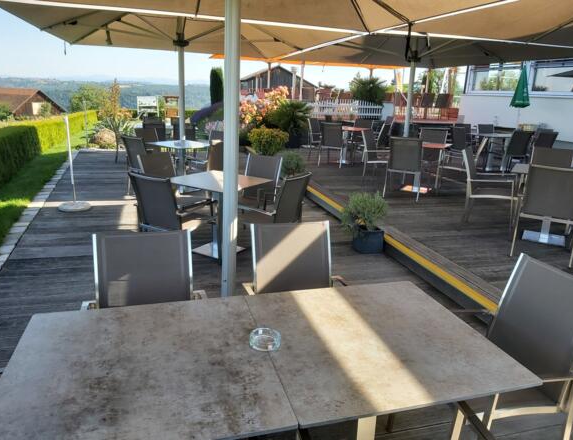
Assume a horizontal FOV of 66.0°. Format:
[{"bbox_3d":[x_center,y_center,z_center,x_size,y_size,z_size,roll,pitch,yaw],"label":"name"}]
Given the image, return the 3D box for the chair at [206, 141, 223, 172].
[{"bbox_3d":[-1.198,-0.716,6.485,0.620,0.890,0.570,11,18,28],"label":"chair"}]

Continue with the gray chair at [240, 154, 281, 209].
[{"bbox_3d":[-0.407,-0.271,5.071,0.570,0.890,0.620,10,18,25],"label":"gray chair"}]

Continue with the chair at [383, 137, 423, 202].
[{"bbox_3d":[1.742,-0.749,6.363,0.560,0.880,0.660,11,19,25],"label":"chair"}]

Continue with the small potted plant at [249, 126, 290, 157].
[{"bbox_3d":[-0.370,-1.417,9.065,0.820,0.900,0.820,2,16,0],"label":"small potted plant"}]

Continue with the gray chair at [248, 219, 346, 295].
[{"bbox_3d":[0.092,0.515,2.437,0.560,0.880,0.600,-2,17,-16],"label":"gray chair"}]

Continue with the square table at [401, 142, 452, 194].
[{"bbox_3d":[2.098,-0.837,6.955,0.720,0.740,0.720,11,19,26],"label":"square table"}]

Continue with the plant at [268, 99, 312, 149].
[{"bbox_3d":[0.080,-2.528,11.758,1.150,1.220,1.150,2,16,0],"label":"plant"}]

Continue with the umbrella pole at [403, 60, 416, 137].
[{"bbox_3d":[2.534,-2.246,9.105,0.100,2.340,0.100,2,16,0],"label":"umbrella pole"}]

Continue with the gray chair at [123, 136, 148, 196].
[{"bbox_3d":[-2.083,-0.833,6.752,0.570,0.890,0.620,11,18,28],"label":"gray chair"}]

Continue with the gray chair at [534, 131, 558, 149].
[{"bbox_3d":[5.197,-1.415,9.250,0.560,0.880,0.600,-2,16,-14],"label":"gray chair"}]

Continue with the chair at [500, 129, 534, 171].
[{"bbox_3d":[4.573,-1.395,9.057,0.570,0.890,0.620,-2,17,-14],"label":"chair"}]

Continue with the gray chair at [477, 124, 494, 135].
[{"bbox_3d":[4.815,-1.792,10.465,0.570,0.890,0.620,2,16,-2],"label":"gray chair"}]

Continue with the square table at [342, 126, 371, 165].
[{"bbox_3d":[1.323,-1.612,9.613,0.790,0.745,0.790,11,18,27],"label":"square table"}]

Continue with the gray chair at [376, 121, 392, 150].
[{"bbox_3d":[1.900,-1.612,9.450,0.600,0.880,0.560,10,18,24],"label":"gray chair"}]

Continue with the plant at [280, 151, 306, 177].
[{"bbox_3d":[0.098,-0.745,7.171,0.480,0.690,0.480,2,16,0],"label":"plant"}]

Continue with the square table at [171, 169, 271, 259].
[{"bbox_3d":[-0.677,-0.033,4.479,0.790,0.745,0.790,11,18,27],"label":"square table"}]

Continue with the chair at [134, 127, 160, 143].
[{"bbox_3d":[-2.259,-1.135,7.767,0.620,0.890,0.570,13,19,32],"label":"chair"}]

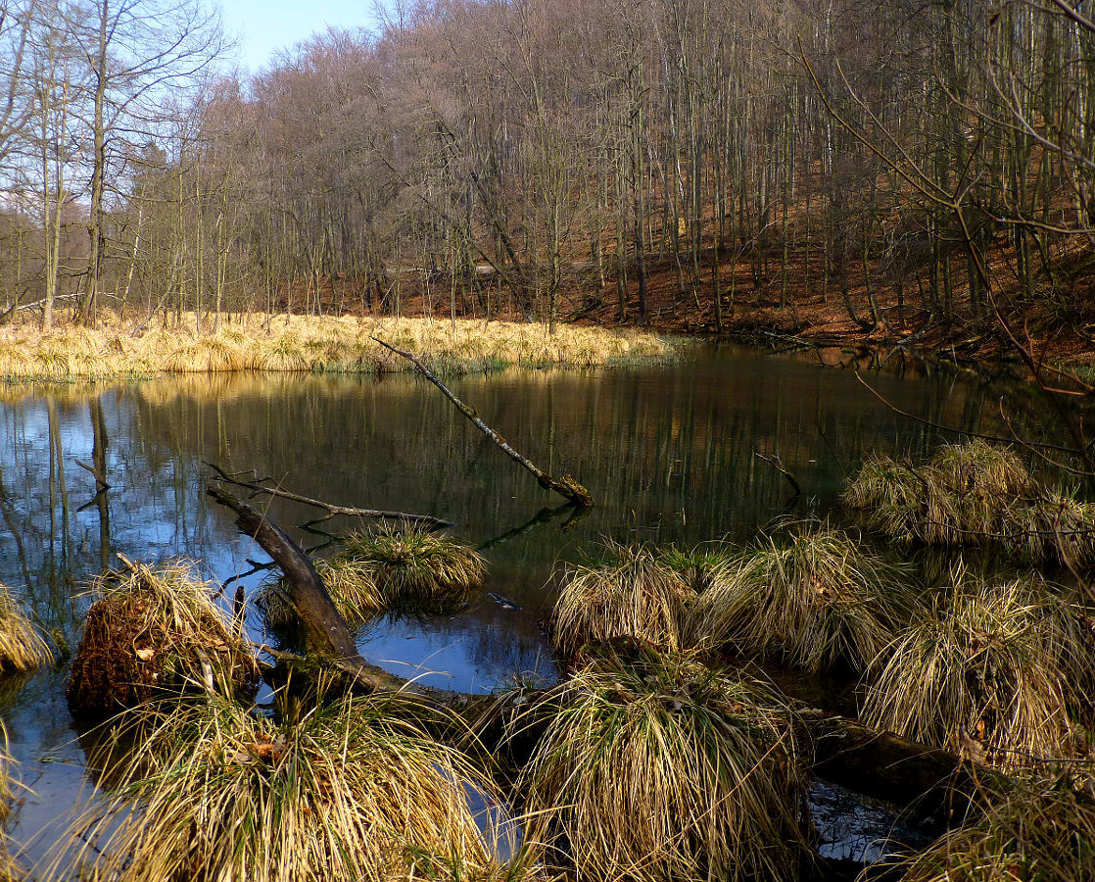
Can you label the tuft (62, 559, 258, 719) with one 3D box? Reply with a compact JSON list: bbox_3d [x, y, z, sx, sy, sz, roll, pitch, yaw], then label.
[{"bbox_3d":[-1.835,0.871,5.518,0.873,0.649,0.830,-3,8,-19],"label":"tuft"}]

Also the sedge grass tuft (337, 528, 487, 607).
[{"bbox_3d":[-0.869,0.741,7.472,0.958,0.367,0.910,-1,8,-7],"label":"sedge grass tuft"}]

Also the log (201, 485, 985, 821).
[{"bbox_3d":[0.050,0.804,5.019,3.650,0.930,0.500,3,9,24],"label":"log"}]

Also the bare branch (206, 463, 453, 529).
[{"bbox_3d":[-1.740,0.427,9.127,2.000,0.540,0.400,0,8,-1],"label":"bare branch"}]

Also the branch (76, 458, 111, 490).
[{"bbox_3d":[-4.330,0.300,10.947,0.360,0.280,0.170,0,8,-3],"label":"branch"}]

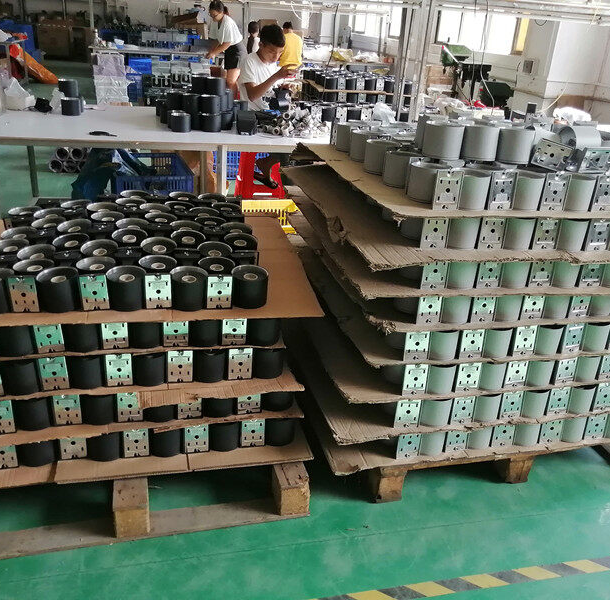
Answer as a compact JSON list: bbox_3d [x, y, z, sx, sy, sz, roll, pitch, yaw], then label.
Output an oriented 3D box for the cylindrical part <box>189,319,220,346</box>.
[{"bbox_3d":[-0.323,0.080,1.964,0.109,0.103,0.109,-3,25,-14],"label":"cylindrical part"}]

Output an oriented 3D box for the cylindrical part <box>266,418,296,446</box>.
[{"bbox_3d":[-0.089,0.435,2.102,0.109,0.103,0.109,3,24,-2],"label":"cylindrical part"}]

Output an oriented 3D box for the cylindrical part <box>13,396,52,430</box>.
[{"bbox_3d":[-0.857,0.336,1.913,0.123,0.105,0.123,-2,26,-13],"label":"cylindrical part"}]

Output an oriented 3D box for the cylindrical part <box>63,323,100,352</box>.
[{"bbox_3d":[-0.697,0.092,1.878,0.109,0.103,0.109,-3,25,-14],"label":"cylindrical part"}]

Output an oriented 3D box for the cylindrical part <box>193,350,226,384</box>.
[{"bbox_3d":[-0.312,0.199,2.000,0.109,0.103,0.109,-3,25,-14],"label":"cylindrical part"}]

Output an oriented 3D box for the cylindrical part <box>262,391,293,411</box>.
[{"bbox_3d":[-0.102,0.307,2.086,0.123,0.105,0.123,3,25,-2],"label":"cylindrical part"}]

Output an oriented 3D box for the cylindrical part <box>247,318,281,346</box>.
[{"bbox_3d":[-0.146,0.079,2.031,0.123,0.105,0.123,3,25,-2],"label":"cylindrical part"}]

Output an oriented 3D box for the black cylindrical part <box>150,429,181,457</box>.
[{"bbox_3d":[-0.469,0.447,2.014,0.109,0.103,0.109,-3,25,-14],"label":"black cylindrical part"}]

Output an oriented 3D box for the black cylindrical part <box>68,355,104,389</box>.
[{"bbox_3d":[-0.701,0.210,1.938,0.123,0.105,0.123,-2,26,-13],"label":"black cylindrical part"}]

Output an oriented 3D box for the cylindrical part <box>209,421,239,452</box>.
[{"bbox_3d":[-0.280,0.436,2.053,0.123,0.105,0.123,-2,26,-12],"label":"cylindrical part"}]

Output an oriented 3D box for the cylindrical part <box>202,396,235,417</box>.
[{"bbox_3d":[-0.296,0.317,2.036,0.123,0.105,0.123,-2,26,-13],"label":"cylindrical part"}]

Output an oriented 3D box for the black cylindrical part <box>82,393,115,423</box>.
[{"bbox_3d":[-0.663,0.332,1.947,0.109,0.103,0.109,-3,25,-14],"label":"black cylindrical part"}]

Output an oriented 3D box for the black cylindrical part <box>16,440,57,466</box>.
[{"bbox_3d":[-0.853,0.453,1.933,0.123,0.105,0.123,-2,26,-12],"label":"black cylindrical part"}]

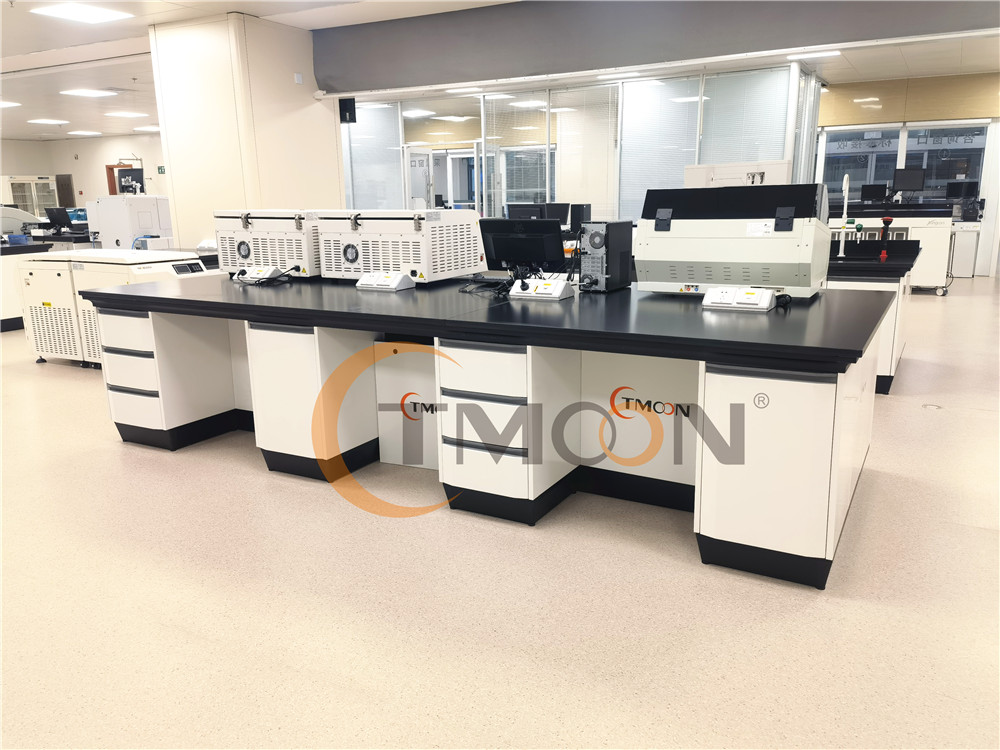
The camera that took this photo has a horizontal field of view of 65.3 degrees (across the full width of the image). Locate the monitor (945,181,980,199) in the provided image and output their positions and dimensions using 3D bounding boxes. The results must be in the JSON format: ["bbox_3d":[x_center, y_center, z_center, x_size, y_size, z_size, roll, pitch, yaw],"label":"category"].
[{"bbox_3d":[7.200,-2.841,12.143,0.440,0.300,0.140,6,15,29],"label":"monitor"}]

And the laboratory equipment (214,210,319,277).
[{"bbox_3d":[-1.319,-0.867,5.080,0.755,0.405,0.645,6,15,28],"label":"laboratory equipment"}]

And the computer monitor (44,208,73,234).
[{"bbox_3d":[-5.859,-2.044,10.387,0.490,0.360,0.170,6,15,27],"label":"computer monitor"}]

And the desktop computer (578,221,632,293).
[{"bbox_3d":[0.545,-0.608,3.973,0.152,0.338,0.275,9,16,36],"label":"desktop computer"}]

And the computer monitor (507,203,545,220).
[{"bbox_3d":[0.268,-1.477,7.603,0.430,0.360,0.170,6,15,29],"label":"computer monitor"}]

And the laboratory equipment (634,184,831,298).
[{"bbox_3d":[1.088,-0.625,3.619,0.768,0.485,0.530,6,15,29],"label":"laboratory equipment"}]

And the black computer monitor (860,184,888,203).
[{"bbox_3d":[5.605,-2.699,11.676,0.370,0.260,0.120,6,15,29],"label":"black computer monitor"}]

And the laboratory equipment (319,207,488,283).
[{"bbox_3d":[-0.561,-0.781,4.646,0.755,0.405,0.645,6,15,29],"label":"laboratory equipment"}]

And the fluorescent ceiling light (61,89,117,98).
[{"bbox_3d":[-6.229,-4.288,11.831,0.600,0.050,0.600,6,15,29],"label":"fluorescent ceiling light"}]

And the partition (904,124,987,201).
[{"bbox_3d":[6.525,-3.087,11.520,1.010,1.110,0.080,6,15,29],"label":"partition"}]

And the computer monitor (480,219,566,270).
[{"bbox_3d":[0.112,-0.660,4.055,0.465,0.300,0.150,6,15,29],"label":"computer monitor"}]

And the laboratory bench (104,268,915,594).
[{"bbox_3d":[-0.253,0.004,4.110,4.030,0.880,1.430,6,16,29],"label":"laboratory bench"}]

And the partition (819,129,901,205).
[{"bbox_3d":[5.563,-3.188,12.054,1.060,1.120,0.080,6,15,29],"label":"partition"}]

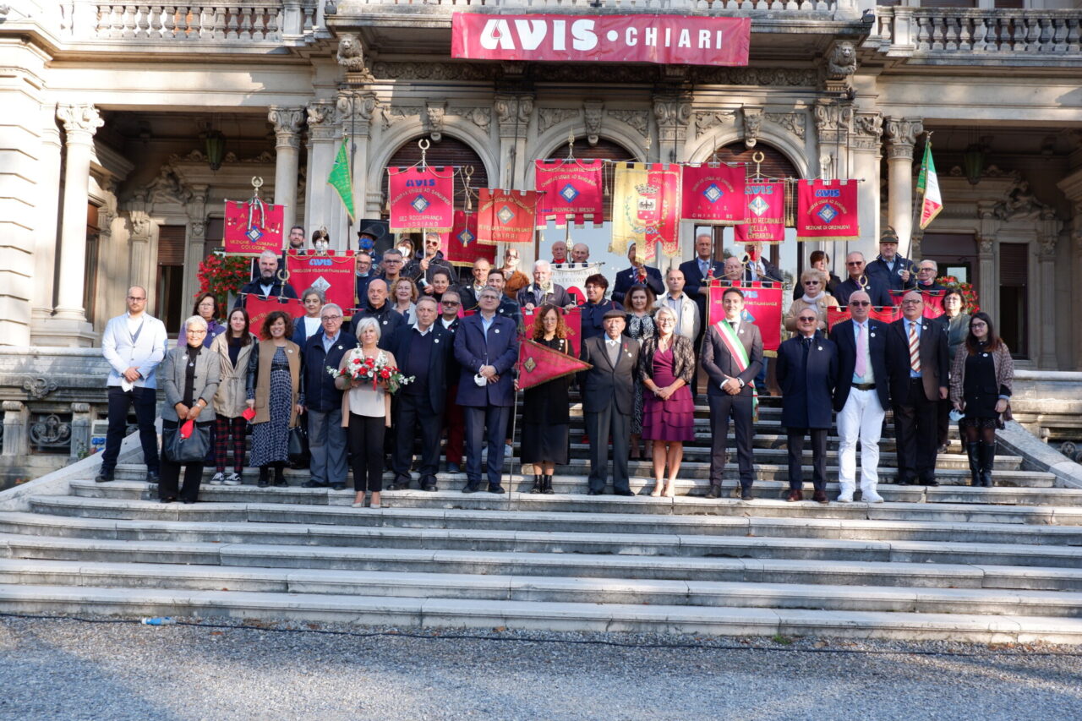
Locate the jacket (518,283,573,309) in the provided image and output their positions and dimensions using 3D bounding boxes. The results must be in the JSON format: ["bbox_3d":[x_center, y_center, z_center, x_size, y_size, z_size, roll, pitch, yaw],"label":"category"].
[{"bbox_3d":[0.025,-0.463,11.010,0.570,0.700,0.360,1,-4,2],"label":"jacket"}]

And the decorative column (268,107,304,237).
[{"bbox_3d":[-3.977,-2.194,16.733,0.540,3.500,0.540,1,-4,2],"label":"decorative column"}]

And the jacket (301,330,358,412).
[{"bbox_3d":[-1.858,0.096,9.567,0.526,0.734,0.340,2,-4,-5],"label":"jacket"}]

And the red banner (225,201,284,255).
[{"bbox_3d":[-3.163,-1.463,11.920,0.675,0.622,0.080,2,-4,-3],"label":"red banner"}]

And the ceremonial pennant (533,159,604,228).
[{"bbox_3d":[0.328,-1.926,12.513,0.790,0.840,0.080,1,-4,2],"label":"ceremonial pennant"}]

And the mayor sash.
[{"bbox_3d":[1.701,0.079,9.401,0.366,0.898,0.280,1,-4,6],"label":"mayor sash"}]

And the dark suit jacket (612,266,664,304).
[{"bbox_3d":[1.108,-0.716,12.481,0.570,0.770,0.340,1,-4,2],"label":"dark suit jacket"}]

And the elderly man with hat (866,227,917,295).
[{"bbox_3d":[3.887,-0.502,12.071,0.560,1.860,0.400,1,-4,7],"label":"elderly man with hat"}]

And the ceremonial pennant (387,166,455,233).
[{"bbox_3d":[-1.331,-1.787,12.038,0.760,0.740,0.060,2,-4,0],"label":"ceremonial pennant"}]

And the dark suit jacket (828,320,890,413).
[{"bbox_3d":[2.867,0.046,9.746,0.530,0.840,0.300,1,-4,2],"label":"dark suit jacket"}]

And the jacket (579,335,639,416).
[{"bbox_3d":[0.595,0.132,9.454,0.531,0.710,0.340,1,-4,3],"label":"jacket"}]

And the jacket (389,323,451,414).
[{"bbox_3d":[-1.077,0.076,9.709,0.580,0.820,0.340,2,-4,-2],"label":"jacket"}]

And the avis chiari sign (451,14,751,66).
[{"bbox_3d":[0.822,-4.433,14.928,4.100,0.640,0.070,1,-4,2],"label":"avis chiari sign"}]

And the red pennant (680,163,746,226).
[{"bbox_3d":[1.901,-1.831,11.957,0.720,0.680,0.060,1,-4,4],"label":"red pennant"}]

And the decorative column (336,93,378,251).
[{"bbox_3d":[-2.398,-1.547,13.905,0.520,3.890,0.480,1,-4,2],"label":"decorative column"}]

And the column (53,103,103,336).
[{"bbox_3d":[-7.217,-2.253,16.781,0.560,3.500,0.560,1,-4,2],"label":"column"}]

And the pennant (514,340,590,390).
[{"bbox_3d":[0.117,0.045,9.620,0.670,0.460,0.100,1,-4,2],"label":"pennant"}]

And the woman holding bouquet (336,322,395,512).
[{"bbox_3d":[-1.493,0.436,9.252,0.508,1.632,0.420,2,-4,-4],"label":"woman holding bouquet"}]

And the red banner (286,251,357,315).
[{"bbox_3d":[-2.367,-0.800,11.628,0.770,0.780,0.080,1,-4,2],"label":"red banner"}]

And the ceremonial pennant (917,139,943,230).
[{"bbox_3d":[4.238,-1.928,11.803,0.300,0.990,0.200,1,-4,11],"label":"ceremonial pennant"}]

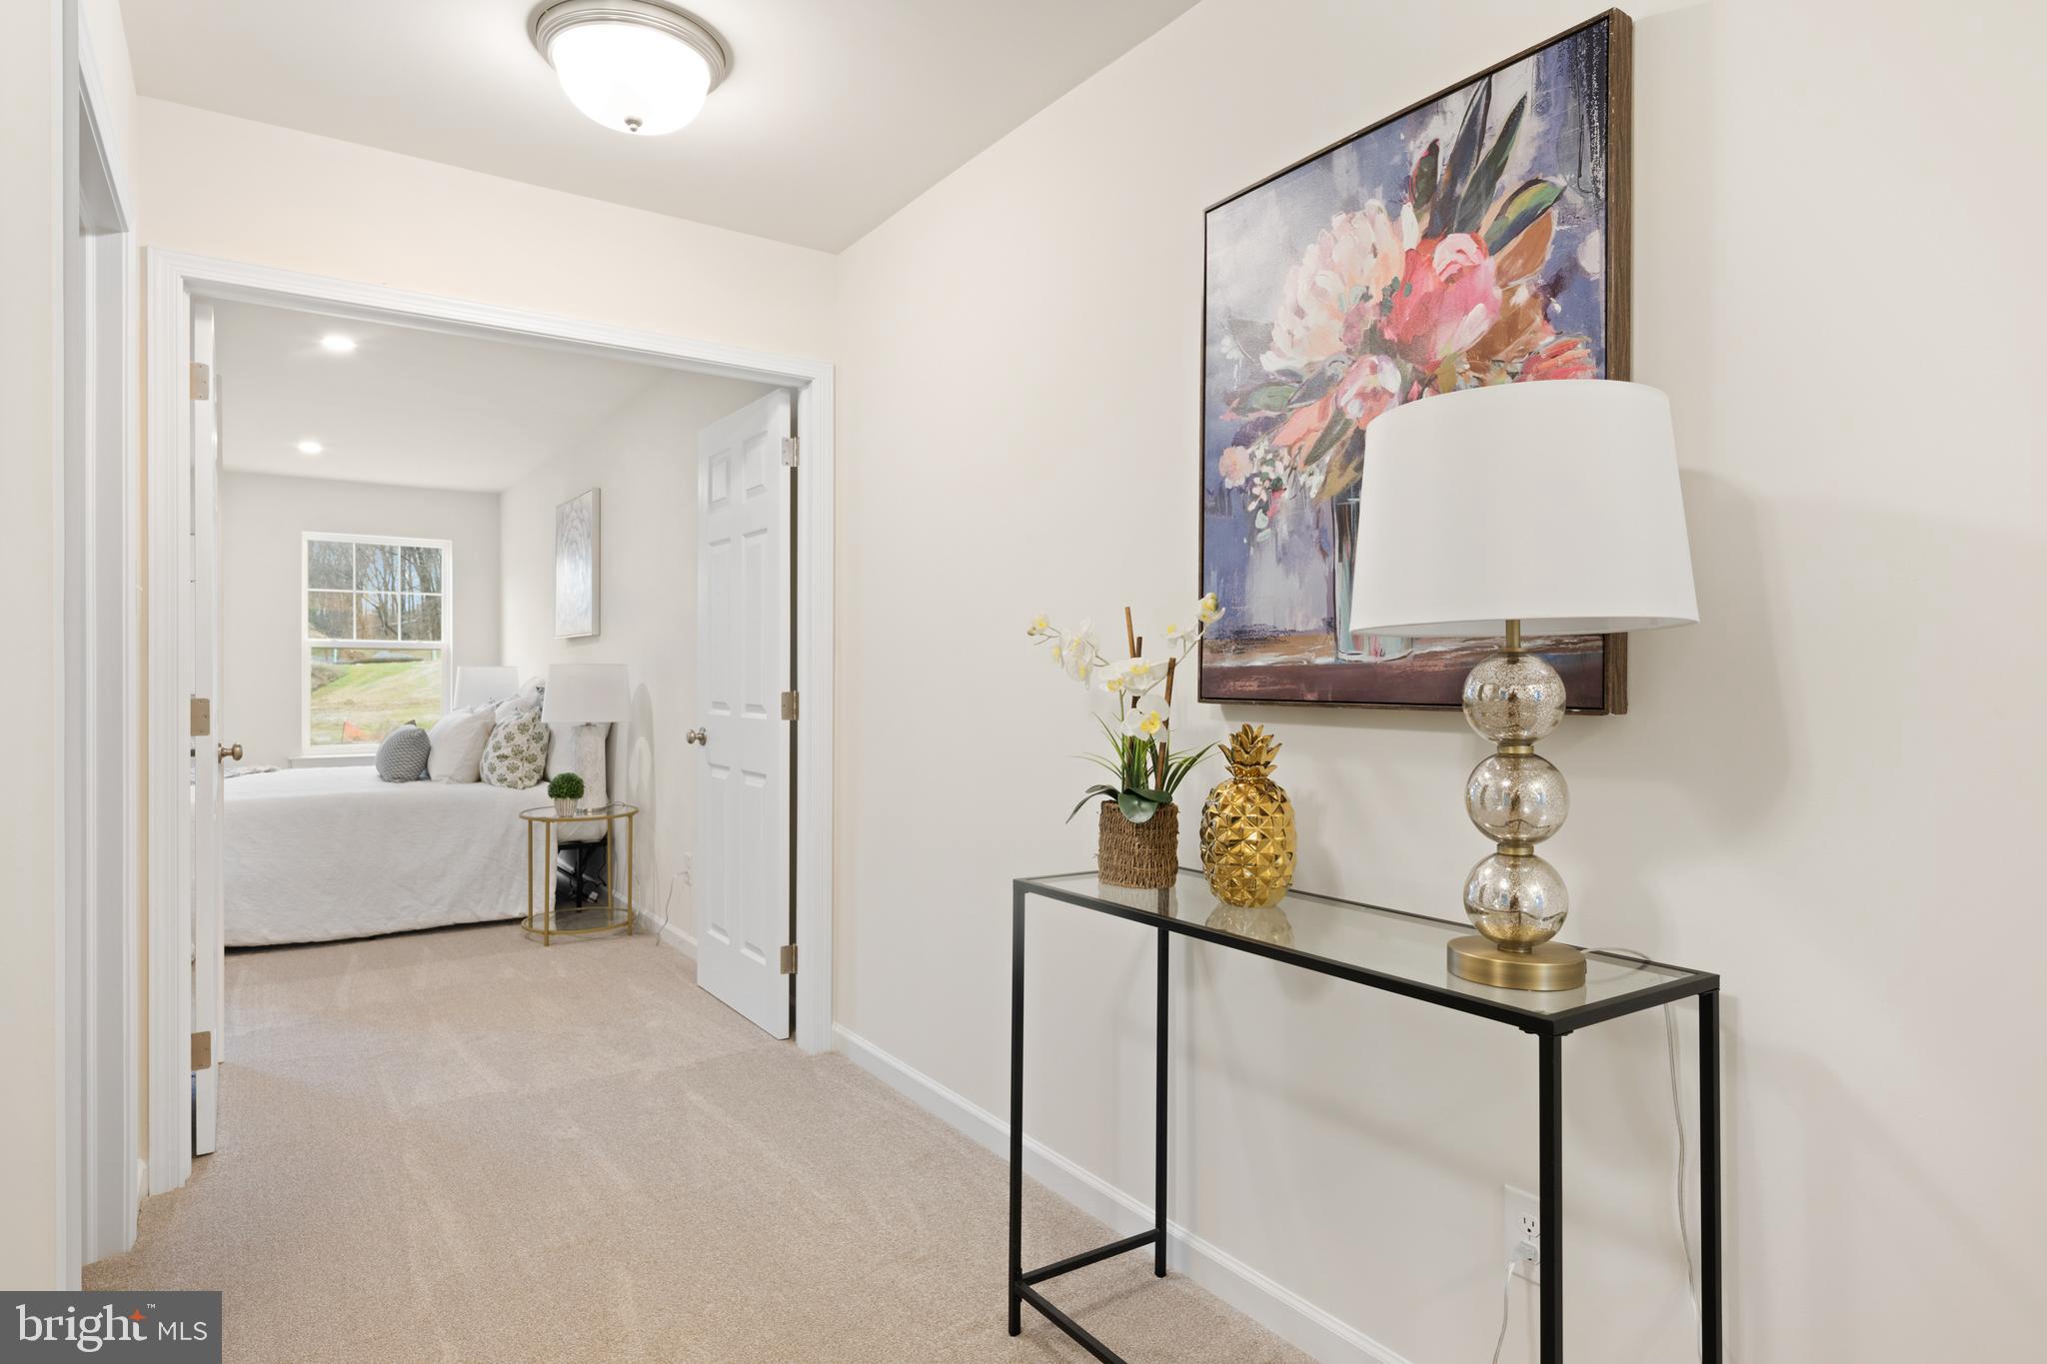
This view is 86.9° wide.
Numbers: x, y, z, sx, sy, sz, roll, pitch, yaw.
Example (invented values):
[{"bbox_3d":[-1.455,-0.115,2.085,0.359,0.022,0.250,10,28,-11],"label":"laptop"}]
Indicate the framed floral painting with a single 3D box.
[{"bbox_3d":[0.561,-0.411,1.697,0.048,0.905,0.732,0,0,-36],"label":"framed floral painting"}]

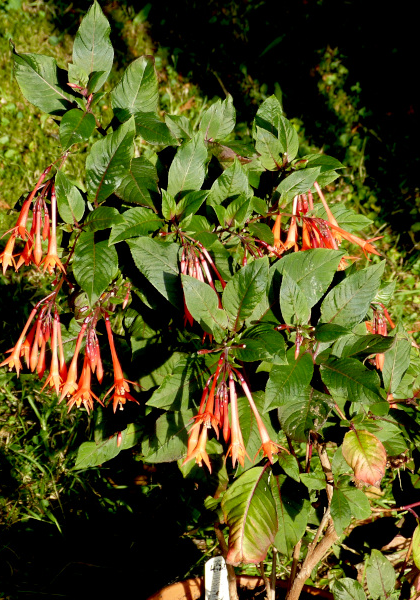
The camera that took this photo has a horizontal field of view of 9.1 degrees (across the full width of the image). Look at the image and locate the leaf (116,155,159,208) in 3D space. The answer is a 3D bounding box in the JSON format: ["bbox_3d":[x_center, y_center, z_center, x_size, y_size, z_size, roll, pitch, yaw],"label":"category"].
[{"bbox_3d":[-0.055,-0.091,2.020,0.036,0.010,0.056,-26,70,-14],"label":"leaf"}]

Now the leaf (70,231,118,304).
[{"bbox_3d":[-0.085,-0.023,1.914,0.033,0.056,0.012,1,-12,0],"label":"leaf"}]

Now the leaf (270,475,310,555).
[{"bbox_3d":[0.065,0.174,2.140,0.034,0.016,0.069,-6,73,-8],"label":"leaf"}]

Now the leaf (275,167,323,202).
[{"bbox_3d":[0.067,-0.085,1.934,0.044,0.009,0.018,-40,67,-21],"label":"leaf"}]

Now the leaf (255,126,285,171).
[{"bbox_3d":[0.047,-0.120,2.080,0.021,0.016,0.042,-27,69,-4],"label":"leaf"}]

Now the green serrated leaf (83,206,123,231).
[{"bbox_3d":[-0.081,-0.062,2.020,0.033,0.008,0.023,-7,58,17],"label":"green serrated leaf"}]

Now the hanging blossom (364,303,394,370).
[{"bbox_3d":[0.138,0.033,2.130,0.035,0.060,0.032,0,33,0],"label":"hanging blossom"}]

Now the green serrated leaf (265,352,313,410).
[{"bbox_3d":[0.056,0.059,1.914,0.031,0.011,0.054,35,76,6],"label":"green serrated leaf"}]

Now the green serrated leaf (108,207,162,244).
[{"bbox_3d":[-0.053,-0.049,1.914,0.043,0.011,0.023,-24,60,-8],"label":"green serrated leaf"}]

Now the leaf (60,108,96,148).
[{"bbox_3d":[-0.105,-0.135,2.080,0.026,0.016,0.037,20,69,21],"label":"leaf"}]

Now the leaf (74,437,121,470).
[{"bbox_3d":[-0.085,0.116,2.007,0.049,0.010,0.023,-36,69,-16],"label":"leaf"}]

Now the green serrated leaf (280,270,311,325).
[{"bbox_3d":[0.059,-0.002,1.903,0.022,0.009,0.043,-9,70,-4],"label":"green serrated leaf"}]

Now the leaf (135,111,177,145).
[{"bbox_3d":[-0.043,-0.131,2.020,0.045,0.008,0.028,30,58,9],"label":"leaf"}]

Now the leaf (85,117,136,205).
[{"bbox_3d":[-0.073,-0.104,1.980,0.035,0.013,0.074,20,78,12],"label":"leaf"}]

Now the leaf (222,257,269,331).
[{"bbox_3d":[0.028,-0.005,2.060,0.033,0.016,0.065,19,74,15],"label":"leaf"}]

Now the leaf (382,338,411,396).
[{"bbox_3d":[0.150,0.053,2.120,0.021,0.016,0.052,14,68,-4],"label":"leaf"}]

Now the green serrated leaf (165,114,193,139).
[{"bbox_3d":[-0.025,-0.138,2.100,0.031,0.016,0.016,41,76,20],"label":"green serrated leaf"}]

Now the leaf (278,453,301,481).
[{"bbox_3d":[0.064,0.135,2.130,0.015,0.008,0.031,-32,73,-13],"label":"leaf"}]

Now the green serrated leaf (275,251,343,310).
[{"bbox_3d":[0.072,-0.013,1.924,0.076,0.012,0.038,-39,72,-15],"label":"green serrated leaf"}]

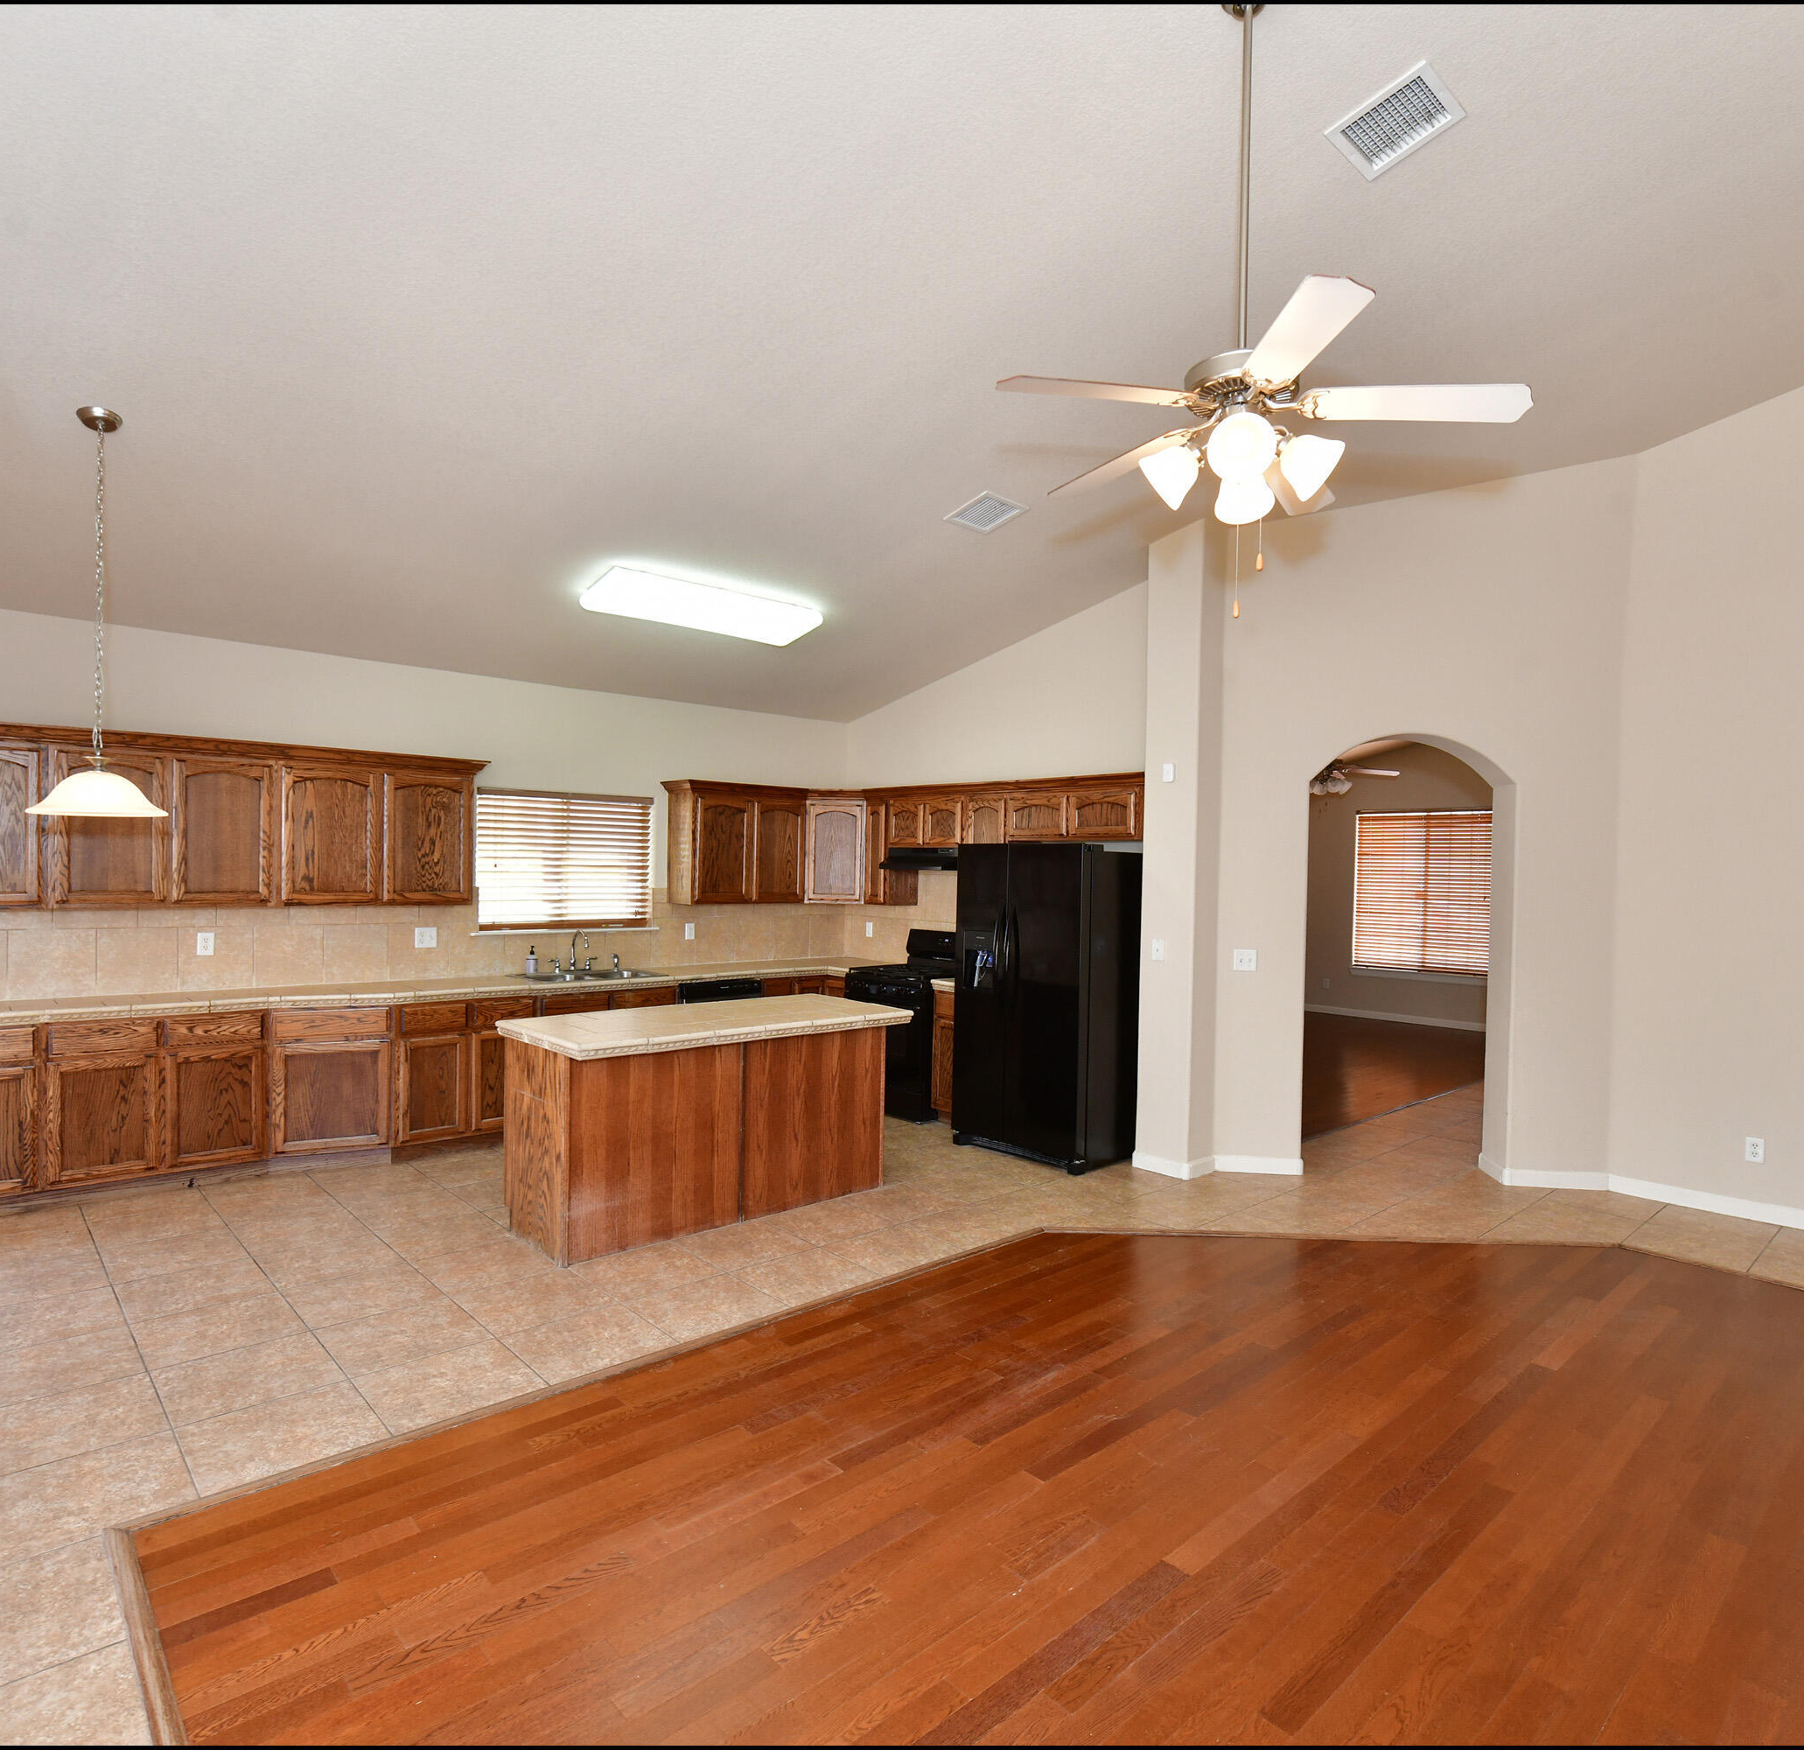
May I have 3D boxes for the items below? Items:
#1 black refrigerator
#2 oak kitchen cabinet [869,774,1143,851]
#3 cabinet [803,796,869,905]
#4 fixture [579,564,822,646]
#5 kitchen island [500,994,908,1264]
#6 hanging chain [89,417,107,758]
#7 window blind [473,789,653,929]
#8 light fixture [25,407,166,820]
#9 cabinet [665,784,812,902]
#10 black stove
[{"bbox_3d":[0.928,0.714,6.372,0.818,1.766,0.910,1,0,-42],"label":"black refrigerator"},{"bbox_3d":[0.644,-0.378,7.098,0.381,0.412,2.430,1,0,-42],"label":"oak kitchen cabinet"},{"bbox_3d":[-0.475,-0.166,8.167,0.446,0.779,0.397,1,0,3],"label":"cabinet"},{"bbox_3d":[-1.063,-1.460,6.003,1.300,0.099,0.427,1,-11,-42],"label":"fixture"},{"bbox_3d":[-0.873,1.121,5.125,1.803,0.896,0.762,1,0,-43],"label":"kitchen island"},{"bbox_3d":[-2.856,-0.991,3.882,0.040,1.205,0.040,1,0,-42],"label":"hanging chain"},{"bbox_3d":[-2.146,-0.093,7.094,1.190,0.878,0.069,1,0,-42],"label":"window blind"},{"bbox_3d":[-2.858,-0.916,3.882,0.407,1.423,0.407,1,0,-42],"label":"light fixture"},{"bbox_3d":[-1.150,-0.207,7.735,1.007,0.826,0.377,1,0,-42],"label":"cabinet"},{"bbox_3d":[0.137,0.993,7.385,0.709,1.171,0.760,1,0,-42],"label":"black stove"}]

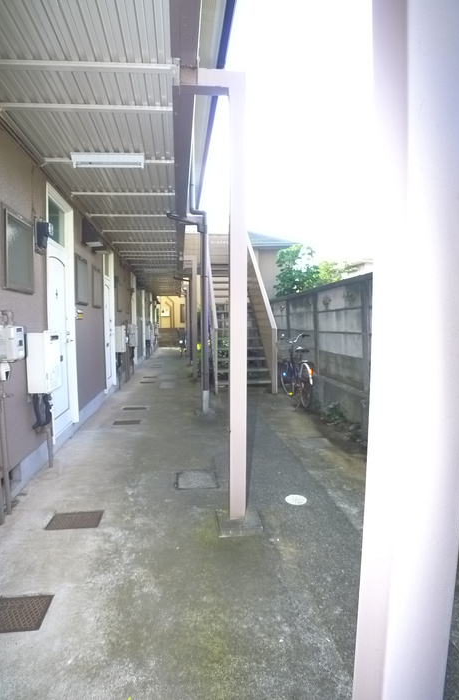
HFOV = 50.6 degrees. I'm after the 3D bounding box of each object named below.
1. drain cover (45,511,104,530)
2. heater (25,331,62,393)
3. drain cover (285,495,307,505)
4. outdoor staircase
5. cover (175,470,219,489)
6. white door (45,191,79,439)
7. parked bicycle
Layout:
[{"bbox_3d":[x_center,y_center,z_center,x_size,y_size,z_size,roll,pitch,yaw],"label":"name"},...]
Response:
[{"bbox_3d":[-0.986,1.081,3.113,0.316,0.030,0.266,-1,3,-6],"label":"drain cover"},{"bbox_3d":[-1.582,0.094,4.164,0.170,0.500,0.416,-1,3,-6],"label":"heater"},{"bbox_3d":[0.471,1.047,3.422,0.165,0.025,0.165,-1,3,-6],"label":"drain cover"},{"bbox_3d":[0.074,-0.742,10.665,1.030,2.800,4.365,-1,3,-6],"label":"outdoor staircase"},{"bbox_3d":[-0.258,1.029,3.899,0.306,0.030,0.431,-1,3,-6],"label":"cover"},{"bbox_3d":[-1.747,-0.369,5.110,0.110,2.450,1.020,-1,3,-6],"label":"white door"},{"bbox_3d":[1.050,0.286,7.638,0.530,1.060,1.750,-1,3,-6],"label":"parked bicycle"}]

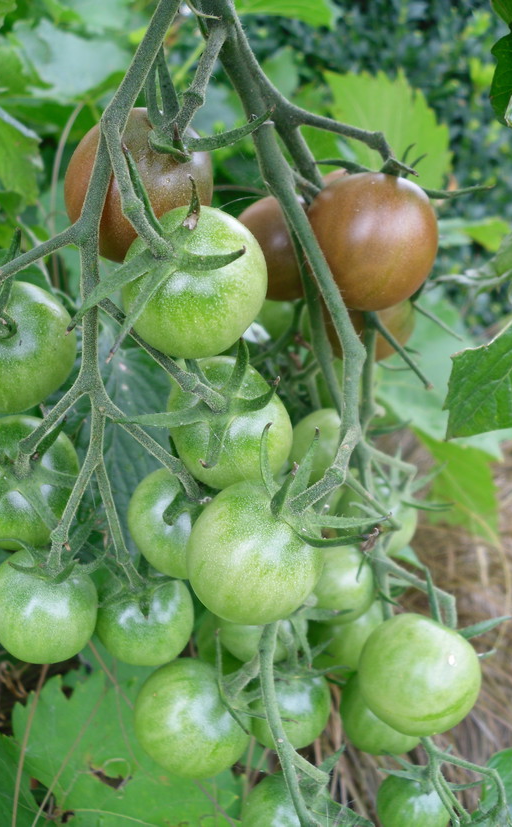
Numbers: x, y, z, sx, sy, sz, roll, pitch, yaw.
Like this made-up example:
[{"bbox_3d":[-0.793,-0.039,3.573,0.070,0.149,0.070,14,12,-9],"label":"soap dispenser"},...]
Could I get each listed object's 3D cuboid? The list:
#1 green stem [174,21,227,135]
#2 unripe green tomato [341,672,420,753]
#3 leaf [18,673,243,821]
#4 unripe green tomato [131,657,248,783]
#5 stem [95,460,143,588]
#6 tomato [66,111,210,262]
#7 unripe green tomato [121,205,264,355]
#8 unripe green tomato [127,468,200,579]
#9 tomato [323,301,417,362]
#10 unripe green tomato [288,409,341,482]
[{"bbox_3d":[-0.018,-0.106,0.270,0.009,0.041,0.006,17,-15,0],"label":"green stem"},{"bbox_3d":[0.044,0.097,0.283,0.032,0.030,0.032,5,24,-2],"label":"unripe green tomato"},{"bbox_3d":[-0.066,0.170,0.440,0.120,0.030,0.090,0,60,0],"label":"leaf"},{"bbox_3d":[-0.019,0.092,0.260,0.036,0.034,0.036,14,48,-33],"label":"unripe green tomato"},{"bbox_3d":[-0.045,0.038,0.285,0.007,0.052,0.006,-11,28,0],"label":"stem"},{"bbox_3d":[-0.035,-0.068,0.254,0.045,0.042,0.045,11,46,-27],"label":"tomato"},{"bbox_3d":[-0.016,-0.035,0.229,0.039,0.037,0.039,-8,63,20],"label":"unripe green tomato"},{"bbox_3d":[-0.023,0.034,0.263,0.033,0.032,0.033,4,59,-11],"label":"unripe green tomato"},{"bbox_3d":[0.041,-0.036,0.314,0.034,0.033,0.034,0,60,0],"label":"tomato"},{"bbox_3d":[0.026,0.012,0.309,0.029,0.028,0.029,0,24,0],"label":"unripe green tomato"}]

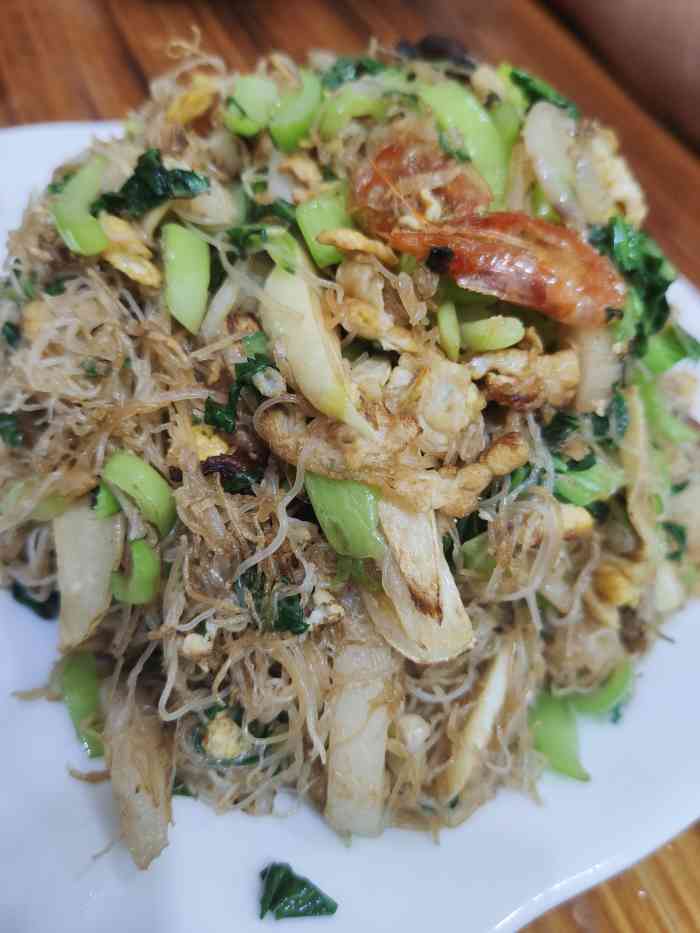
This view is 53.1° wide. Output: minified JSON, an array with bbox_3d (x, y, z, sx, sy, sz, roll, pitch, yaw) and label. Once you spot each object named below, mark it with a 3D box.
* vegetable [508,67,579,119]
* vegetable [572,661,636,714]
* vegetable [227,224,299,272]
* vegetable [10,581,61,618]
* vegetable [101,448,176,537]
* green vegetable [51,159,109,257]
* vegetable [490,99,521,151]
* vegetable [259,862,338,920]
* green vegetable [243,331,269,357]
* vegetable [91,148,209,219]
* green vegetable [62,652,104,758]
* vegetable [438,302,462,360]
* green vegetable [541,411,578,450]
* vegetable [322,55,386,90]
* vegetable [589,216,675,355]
[{"bbox_3d":[0.052,-0.099,0.191,0.007,0.010,0.025,-32,65,-17],"label":"vegetable"},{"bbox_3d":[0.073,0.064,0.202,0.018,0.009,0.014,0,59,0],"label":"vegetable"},{"bbox_3d":[-0.018,-0.044,0.146,0.015,0.008,0.007,24,85,0],"label":"vegetable"},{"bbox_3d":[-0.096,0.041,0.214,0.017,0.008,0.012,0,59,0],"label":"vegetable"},{"bbox_3d":[-0.042,0.005,0.142,0.008,0.012,0.017,-41,90,3],"label":"vegetable"},{"bbox_3d":[-0.064,-0.061,0.169,0.011,0.011,0.023,6,86,7],"label":"green vegetable"},{"bbox_3d":[0.037,-0.081,0.170,0.007,0.010,0.013,-9,85,-1],"label":"vegetable"},{"bbox_3d":[-0.012,0.101,0.167,0.018,0.006,0.010,17,61,10],"label":"vegetable"},{"bbox_3d":[-0.018,-0.024,0.137,0.004,0.005,0.005,0,87,-1],"label":"green vegetable"},{"bbox_3d":[-0.045,-0.063,0.161,0.025,0.010,0.012,-15,86,-1],"label":"vegetable"},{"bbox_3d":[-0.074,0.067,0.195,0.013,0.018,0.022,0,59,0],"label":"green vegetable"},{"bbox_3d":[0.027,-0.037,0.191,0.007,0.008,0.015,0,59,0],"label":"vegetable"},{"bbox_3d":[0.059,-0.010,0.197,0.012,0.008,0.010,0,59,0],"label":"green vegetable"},{"bbox_3d":[0.002,-0.150,0.267,0.024,0.010,0.012,0,59,0],"label":"vegetable"},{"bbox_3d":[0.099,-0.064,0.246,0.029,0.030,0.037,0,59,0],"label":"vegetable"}]

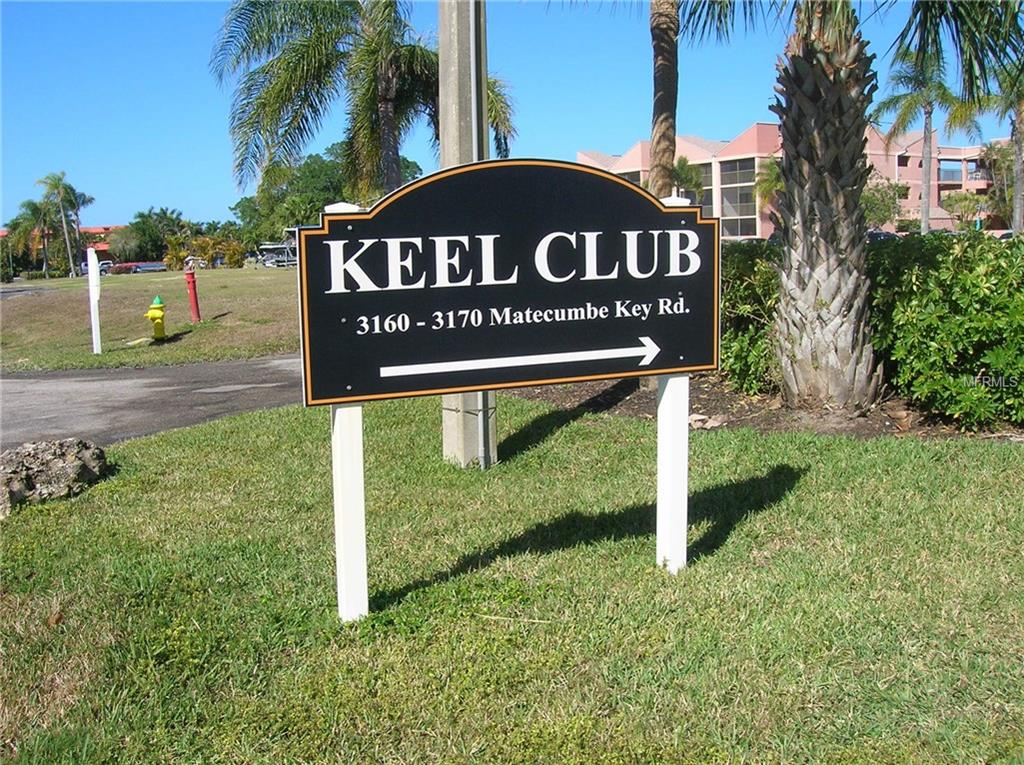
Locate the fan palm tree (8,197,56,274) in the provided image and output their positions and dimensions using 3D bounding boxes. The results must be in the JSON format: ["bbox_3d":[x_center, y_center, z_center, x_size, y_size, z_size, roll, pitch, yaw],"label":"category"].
[{"bbox_3d":[-53.392,-15.992,111.493,5.352,8.735,5.200,-6,8,-25],"label":"fan palm tree"}]

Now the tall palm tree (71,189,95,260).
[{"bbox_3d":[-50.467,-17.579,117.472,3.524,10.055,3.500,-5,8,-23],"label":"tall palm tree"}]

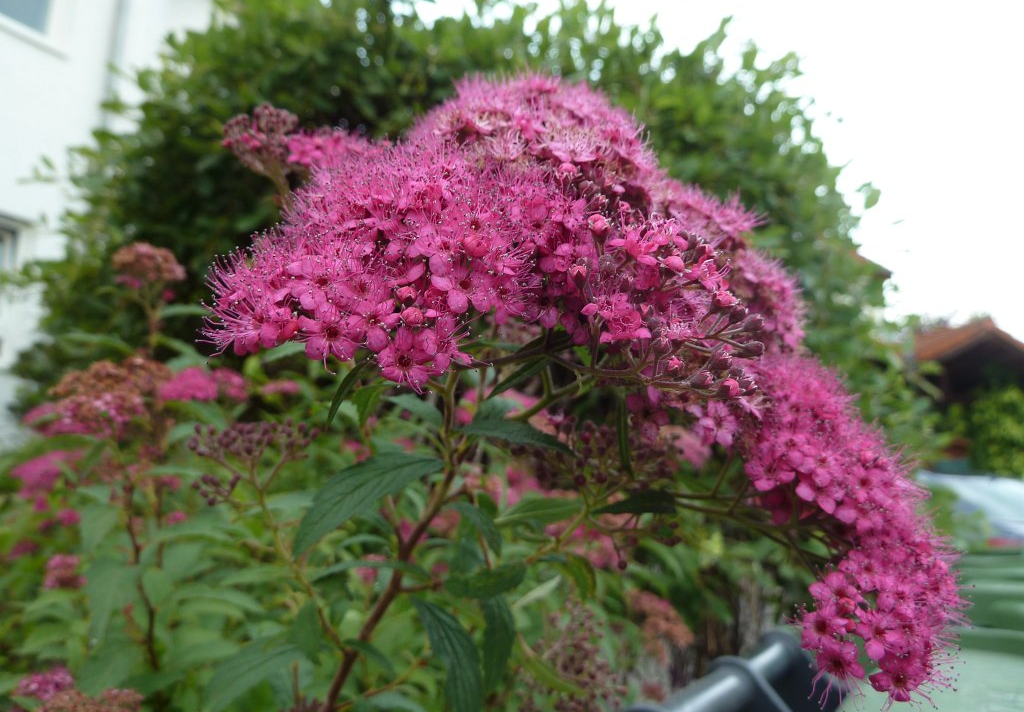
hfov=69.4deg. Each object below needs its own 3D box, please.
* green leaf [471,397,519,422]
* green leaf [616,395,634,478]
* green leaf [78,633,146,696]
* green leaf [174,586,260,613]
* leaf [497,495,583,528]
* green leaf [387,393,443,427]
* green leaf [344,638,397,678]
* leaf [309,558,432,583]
[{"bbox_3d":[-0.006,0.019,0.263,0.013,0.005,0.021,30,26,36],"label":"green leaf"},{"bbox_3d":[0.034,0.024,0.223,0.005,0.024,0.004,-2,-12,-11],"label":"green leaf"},{"bbox_3d":[-0.230,0.176,0.425,0.024,0.007,0.034,-10,20,19],"label":"green leaf"},{"bbox_3d":[-0.172,0.142,0.430,0.061,0.008,0.017,-2,16,19],"label":"green leaf"},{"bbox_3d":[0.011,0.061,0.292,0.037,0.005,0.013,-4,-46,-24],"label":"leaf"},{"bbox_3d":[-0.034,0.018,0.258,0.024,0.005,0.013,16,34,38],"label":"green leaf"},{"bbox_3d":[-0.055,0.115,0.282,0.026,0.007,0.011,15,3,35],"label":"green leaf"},{"bbox_3d":[-0.053,0.082,0.280,0.043,0.006,0.014,4,-6,-13],"label":"leaf"}]

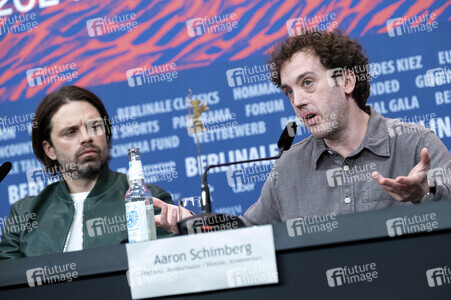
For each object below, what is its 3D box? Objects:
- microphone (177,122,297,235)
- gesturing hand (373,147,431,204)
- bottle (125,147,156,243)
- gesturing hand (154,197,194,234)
[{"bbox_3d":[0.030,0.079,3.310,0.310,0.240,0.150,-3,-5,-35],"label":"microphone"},{"bbox_3d":[0.418,0.063,3.450,0.150,0.125,0.100,-3,-5,-35],"label":"gesturing hand"},{"bbox_3d":[-0.190,0.111,3.200,0.061,0.230,0.061,-6,-4,0],"label":"bottle"},{"bbox_3d":[-0.131,0.161,3.470,0.130,0.092,0.090,-3,-5,-37],"label":"gesturing hand"}]

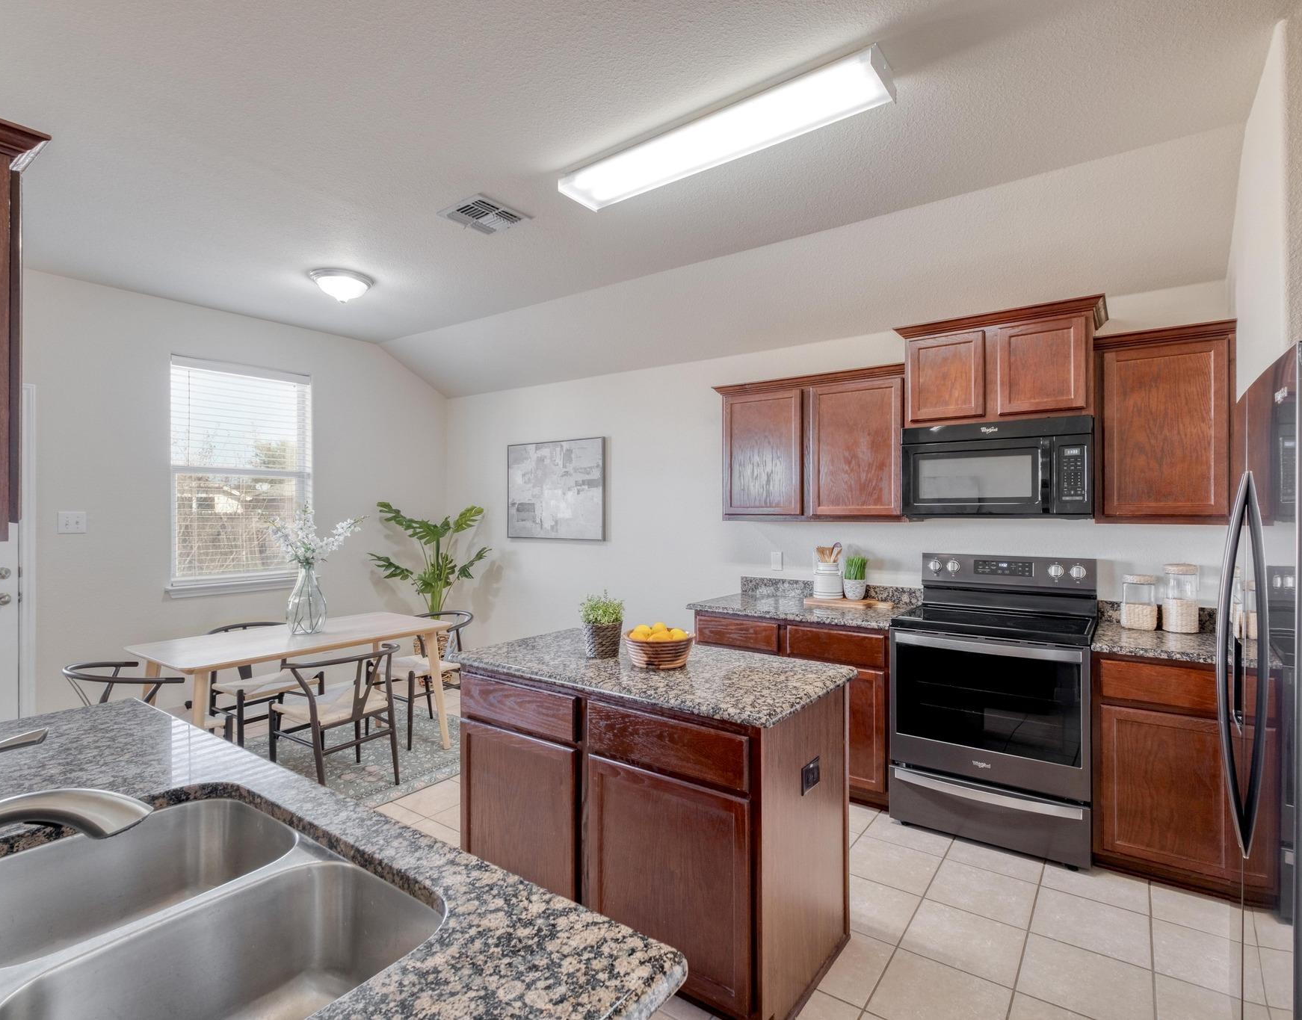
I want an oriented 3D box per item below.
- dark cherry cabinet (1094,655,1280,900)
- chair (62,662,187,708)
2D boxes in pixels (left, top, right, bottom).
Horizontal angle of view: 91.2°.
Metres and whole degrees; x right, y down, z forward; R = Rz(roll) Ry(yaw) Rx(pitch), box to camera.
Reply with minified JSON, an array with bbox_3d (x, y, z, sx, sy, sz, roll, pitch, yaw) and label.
[{"bbox_3d":[2.101,0.997,2.590,0.480,0.877,0.620,0,0,36],"label":"dark cherry cabinet"},{"bbox_3d":[-2.334,1.070,2.933,0.530,0.730,0.520,0,0,36],"label":"chair"}]

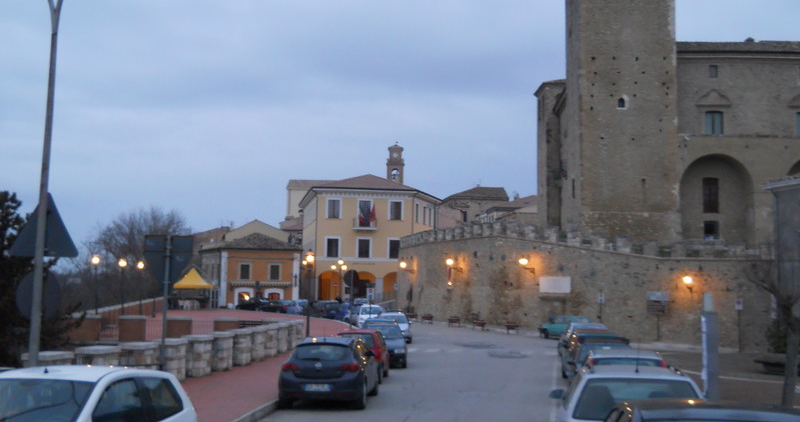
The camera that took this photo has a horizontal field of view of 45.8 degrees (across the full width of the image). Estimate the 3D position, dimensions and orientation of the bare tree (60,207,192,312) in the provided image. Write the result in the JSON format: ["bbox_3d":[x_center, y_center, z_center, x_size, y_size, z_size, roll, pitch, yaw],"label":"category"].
[{"bbox_3d":[-24.734,4.584,86.000,11.000,9.800,10.500,1,-7,0],"label":"bare tree"}]

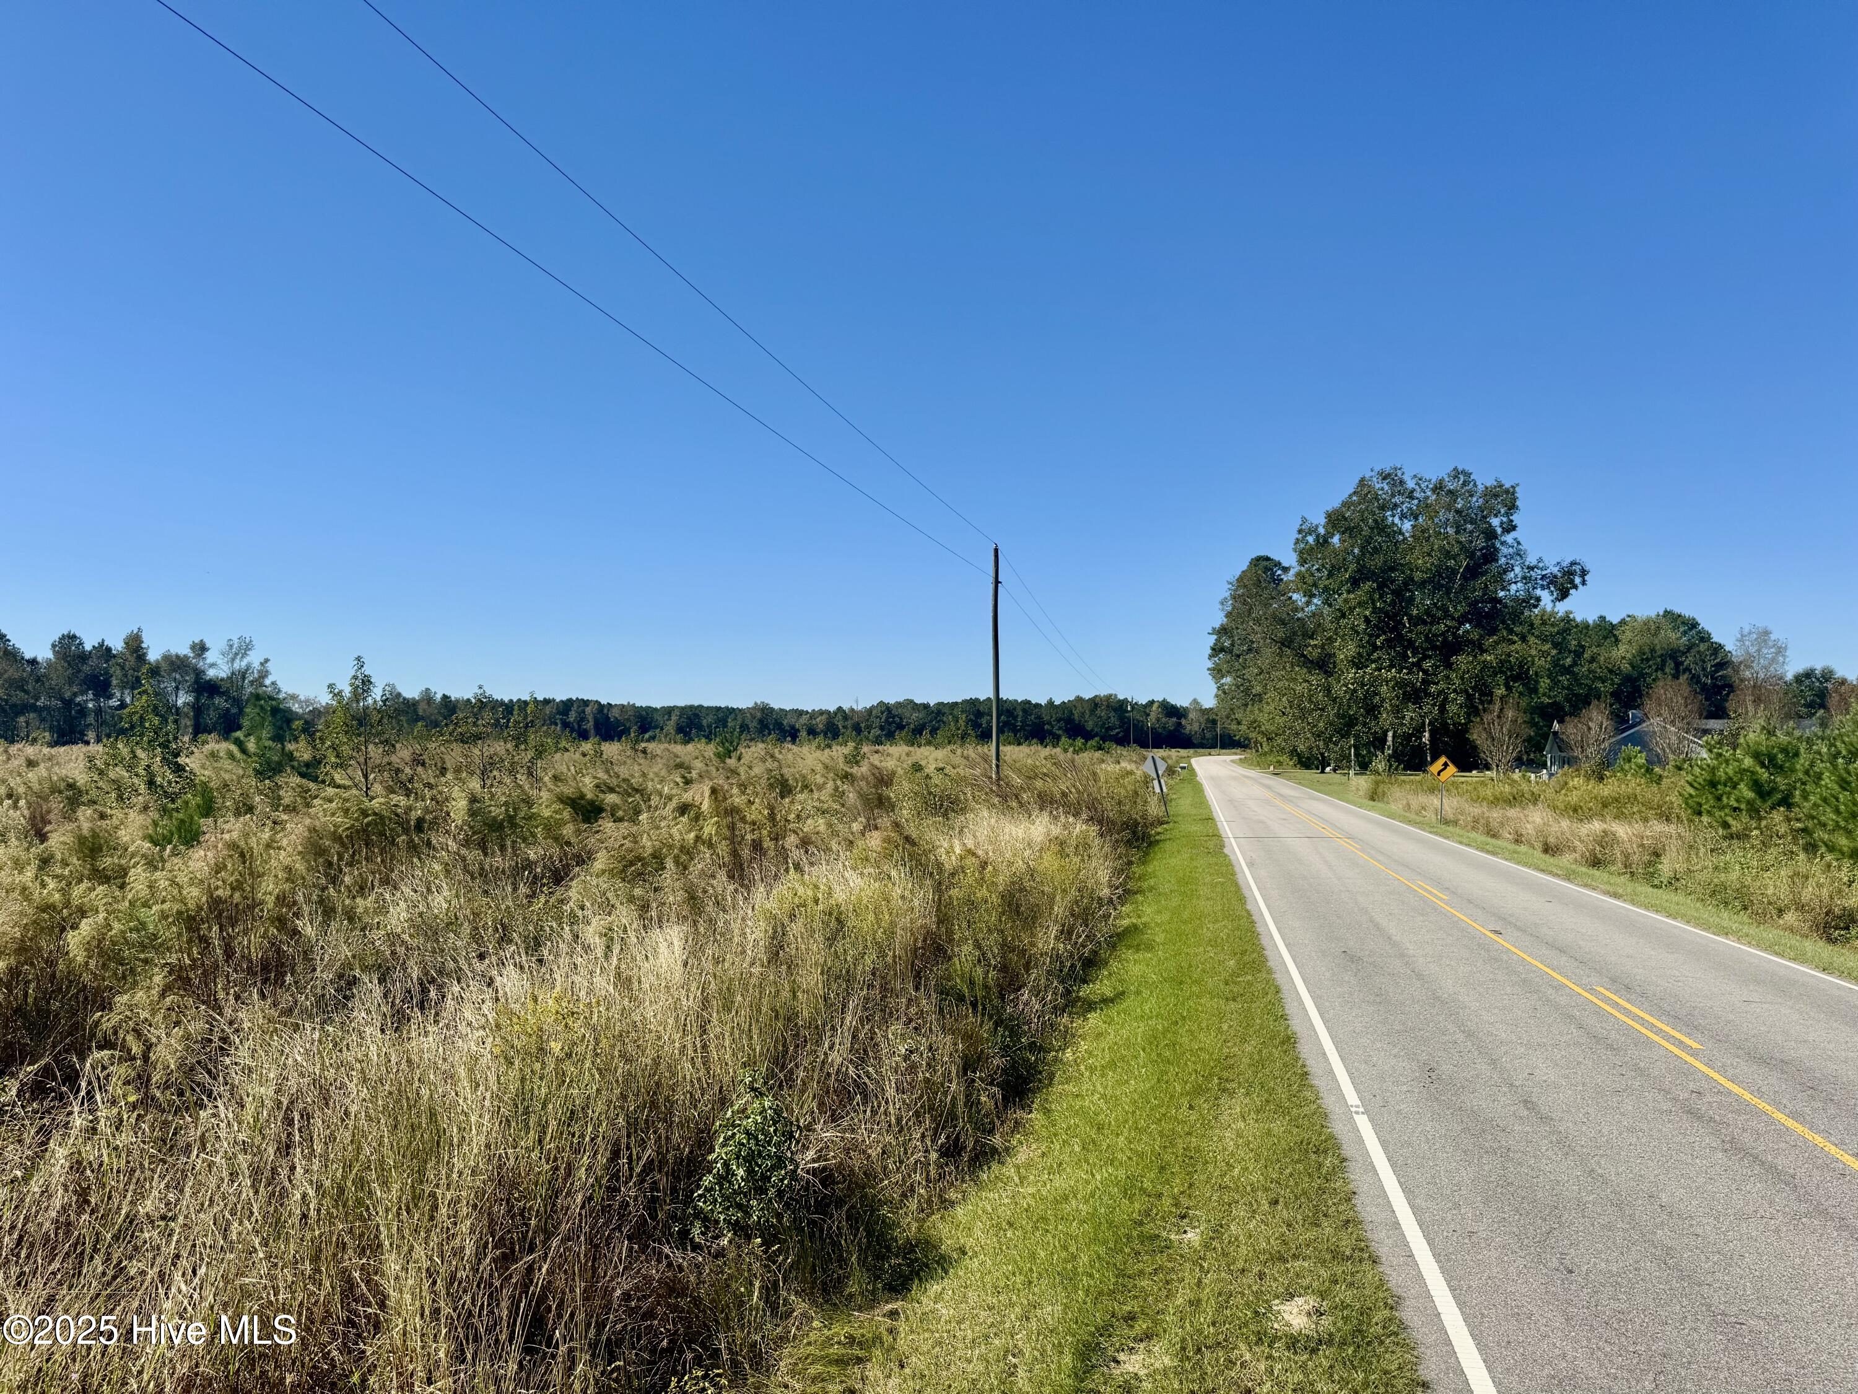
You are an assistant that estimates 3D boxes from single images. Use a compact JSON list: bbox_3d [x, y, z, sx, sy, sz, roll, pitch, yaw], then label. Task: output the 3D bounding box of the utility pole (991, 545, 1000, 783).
[{"bbox_3d":[2.150,-0.120,41.200,0.280,9.400,0.280,0,-2,0],"label":"utility pole"}]

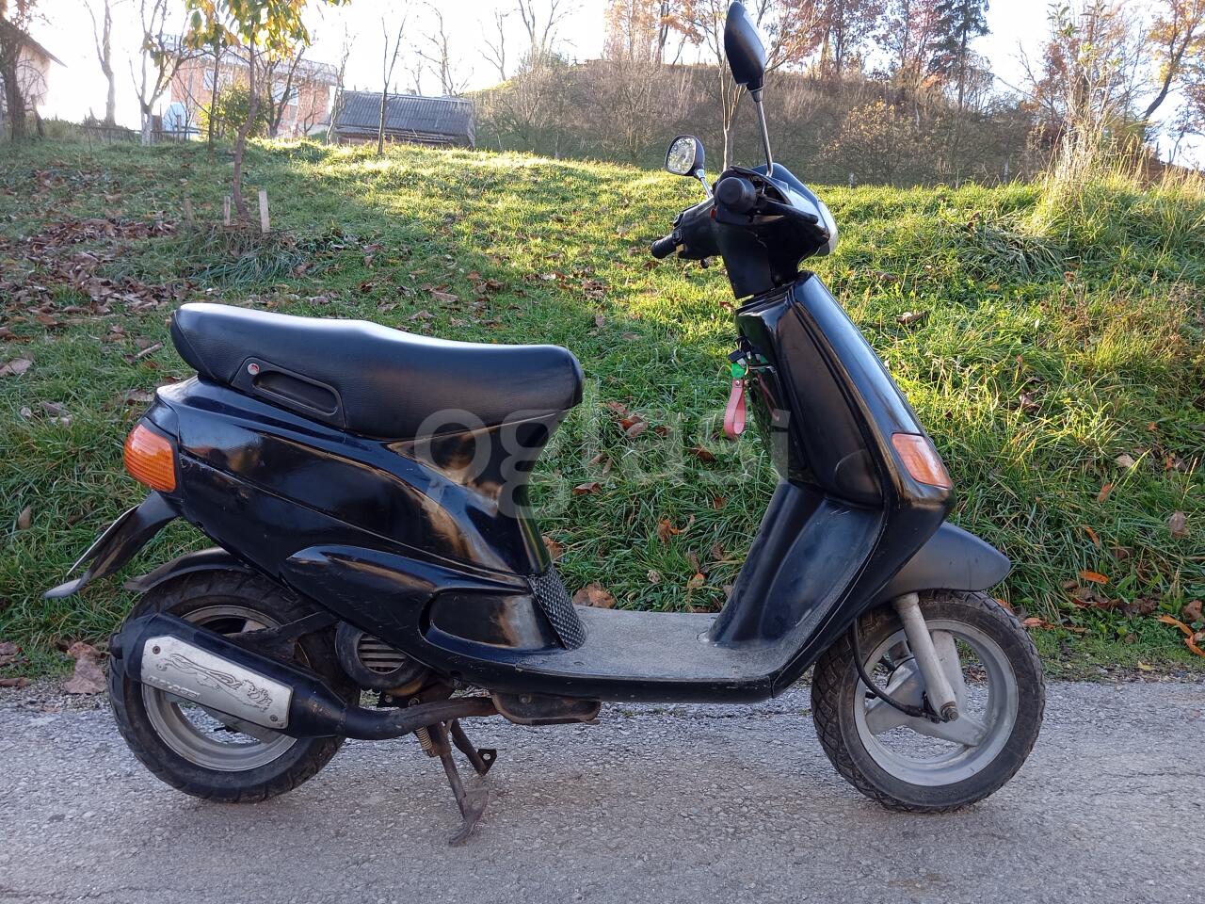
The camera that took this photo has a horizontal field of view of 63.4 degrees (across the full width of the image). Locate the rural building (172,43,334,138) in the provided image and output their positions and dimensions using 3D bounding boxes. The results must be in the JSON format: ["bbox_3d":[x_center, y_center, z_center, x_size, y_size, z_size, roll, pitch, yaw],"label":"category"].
[{"bbox_3d":[-22.800,-21.600,62.000,9.500,5.600,8.000,-3,6,-38],"label":"rural building"}]

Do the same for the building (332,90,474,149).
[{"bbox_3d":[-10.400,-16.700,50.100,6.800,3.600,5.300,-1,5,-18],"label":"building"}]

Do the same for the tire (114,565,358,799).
[{"bbox_3d":[-0.612,0.385,1.630,0.410,0.410,0.100,0,5,-2],"label":"tire"}]

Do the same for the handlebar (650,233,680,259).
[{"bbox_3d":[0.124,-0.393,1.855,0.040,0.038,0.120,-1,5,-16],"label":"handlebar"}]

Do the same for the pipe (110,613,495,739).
[{"bbox_3d":[-0.460,0.352,1.530,0.590,0.190,0.140,0,5,-1],"label":"pipe"}]

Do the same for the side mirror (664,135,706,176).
[{"bbox_3d":[0.159,-0.571,1.880,0.045,0.085,0.110,-2,5,-24],"label":"side mirror"}]

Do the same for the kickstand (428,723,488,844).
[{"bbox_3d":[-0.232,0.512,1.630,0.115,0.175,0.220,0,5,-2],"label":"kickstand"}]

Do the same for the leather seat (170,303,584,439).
[{"bbox_3d":[-0.364,-0.134,1.597,0.670,0.210,0.260,1,5,0],"label":"leather seat"}]

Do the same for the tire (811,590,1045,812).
[{"bbox_3d":[0.557,0.419,1.667,0.410,0.410,0.100,0,5,-5],"label":"tire"}]

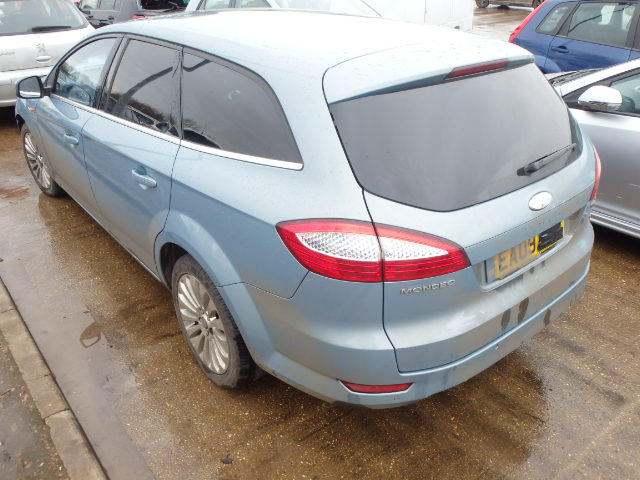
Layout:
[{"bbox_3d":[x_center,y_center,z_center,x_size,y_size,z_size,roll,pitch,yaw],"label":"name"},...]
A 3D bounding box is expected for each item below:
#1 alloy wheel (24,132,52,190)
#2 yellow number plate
[{"bbox_3d":[-2.278,-0.676,4.301,0.170,0.478,0.478,-25,37,-38],"label":"alloy wheel"},{"bbox_3d":[0.774,0.021,1.930,0.520,0.111,0.020,-22,23,-34],"label":"yellow number plate"}]

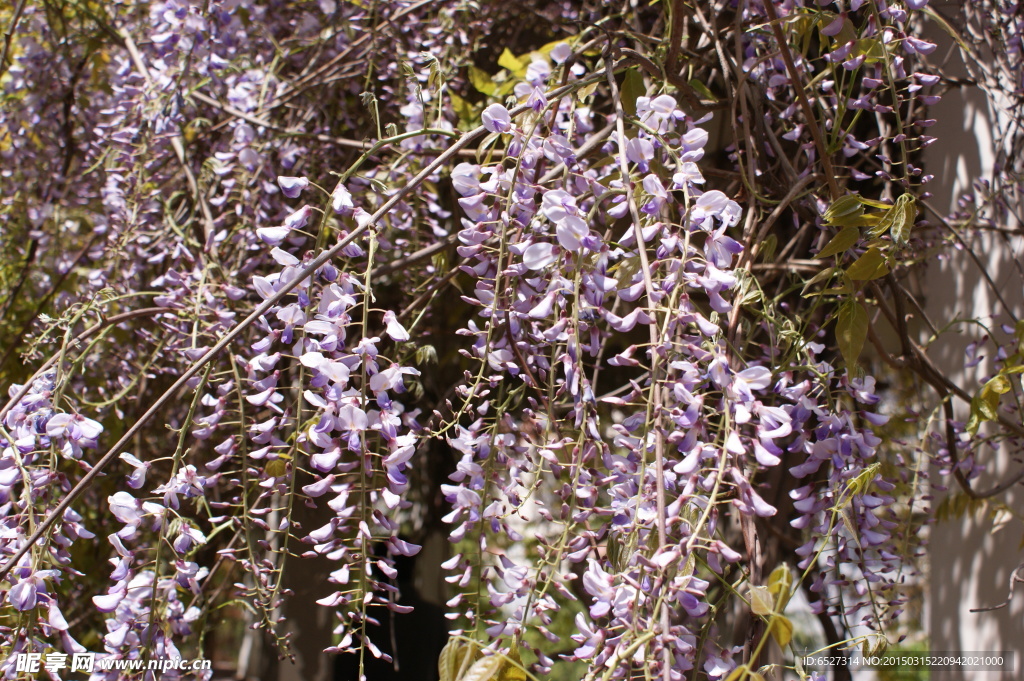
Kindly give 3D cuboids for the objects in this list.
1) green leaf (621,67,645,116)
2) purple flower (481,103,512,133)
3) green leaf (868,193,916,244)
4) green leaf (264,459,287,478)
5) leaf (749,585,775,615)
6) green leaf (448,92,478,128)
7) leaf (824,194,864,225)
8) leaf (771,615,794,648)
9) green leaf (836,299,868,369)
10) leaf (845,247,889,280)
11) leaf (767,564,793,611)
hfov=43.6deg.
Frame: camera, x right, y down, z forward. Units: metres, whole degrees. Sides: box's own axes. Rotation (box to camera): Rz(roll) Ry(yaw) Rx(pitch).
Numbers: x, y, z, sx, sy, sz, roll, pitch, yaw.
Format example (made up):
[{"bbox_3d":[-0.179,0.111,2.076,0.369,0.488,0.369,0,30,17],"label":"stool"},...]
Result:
[{"bbox_3d":[0.118,-0.242,1.250,0.024,0.049,0.014,0,0,-11],"label":"green leaf"},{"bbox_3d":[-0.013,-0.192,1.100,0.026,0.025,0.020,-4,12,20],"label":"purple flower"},{"bbox_3d":[0.357,-0.115,1.200,0.037,0.049,0.025,14,0,0],"label":"green leaf"},{"bbox_3d":[-0.217,0.117,1.170,0.020,0.017,0.010,0,6,0],"label":"green leaf"},{"bbox_3d":[0.216,0.226,1.110,0.019,0.029,0.012,-27,0,5],"label":"leaf"},{"bbox_3d":[-0.051,-0.243,1.350,0.025,0.044,0.018,-27,0,0],"label":"green leaf"},{"bbox_3d":[0.310,-0.124,1.200,0.039,0.019,0.018,-19,0,-4],"label":"leaf"},{"bbox_3d":[0.237,0.256,1.120,0.020,0.033,0.014,-11,0,-16],"label":"leaf"},{"bbox_3d":[0.320,-0.002,1.200,0.030,0.069,0.016,0,0,0],"label":"green leaf"},{"bbox_3d":[0.334,-0.072,1.200,0.043,0.026,0.016,-17,0,-3],"label":"leaf"},{"bbox_3d":[0.234,0.216,1.120,0.022,0.041,0.014,3,0,-11],"label":"leaf"}]

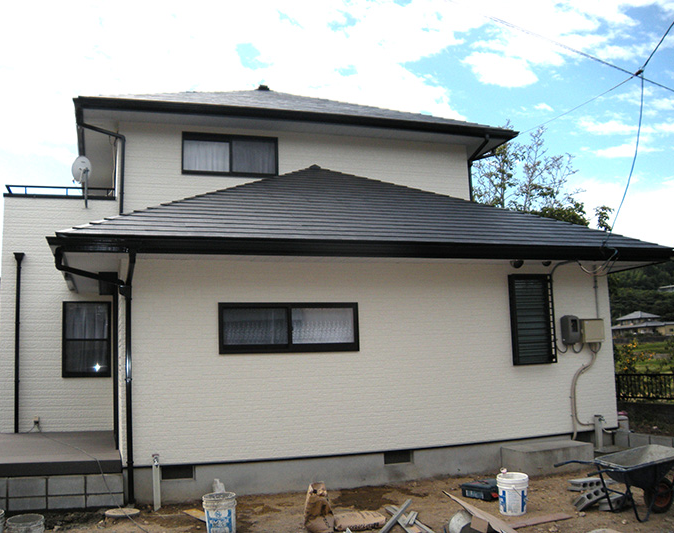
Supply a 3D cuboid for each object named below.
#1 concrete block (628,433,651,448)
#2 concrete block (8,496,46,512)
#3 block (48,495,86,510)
[{"bbox_3d":[3.963,2.285,9.353,0.150,0.190,0.390,1,-9,-18],"label":"concrete block"},{"bbox_3d":[-3.089,2.373,7.184,0.390,0.175,0.150,1,-9,-18],"label":"concrete block"},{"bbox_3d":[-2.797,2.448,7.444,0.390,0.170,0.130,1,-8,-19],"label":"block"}]

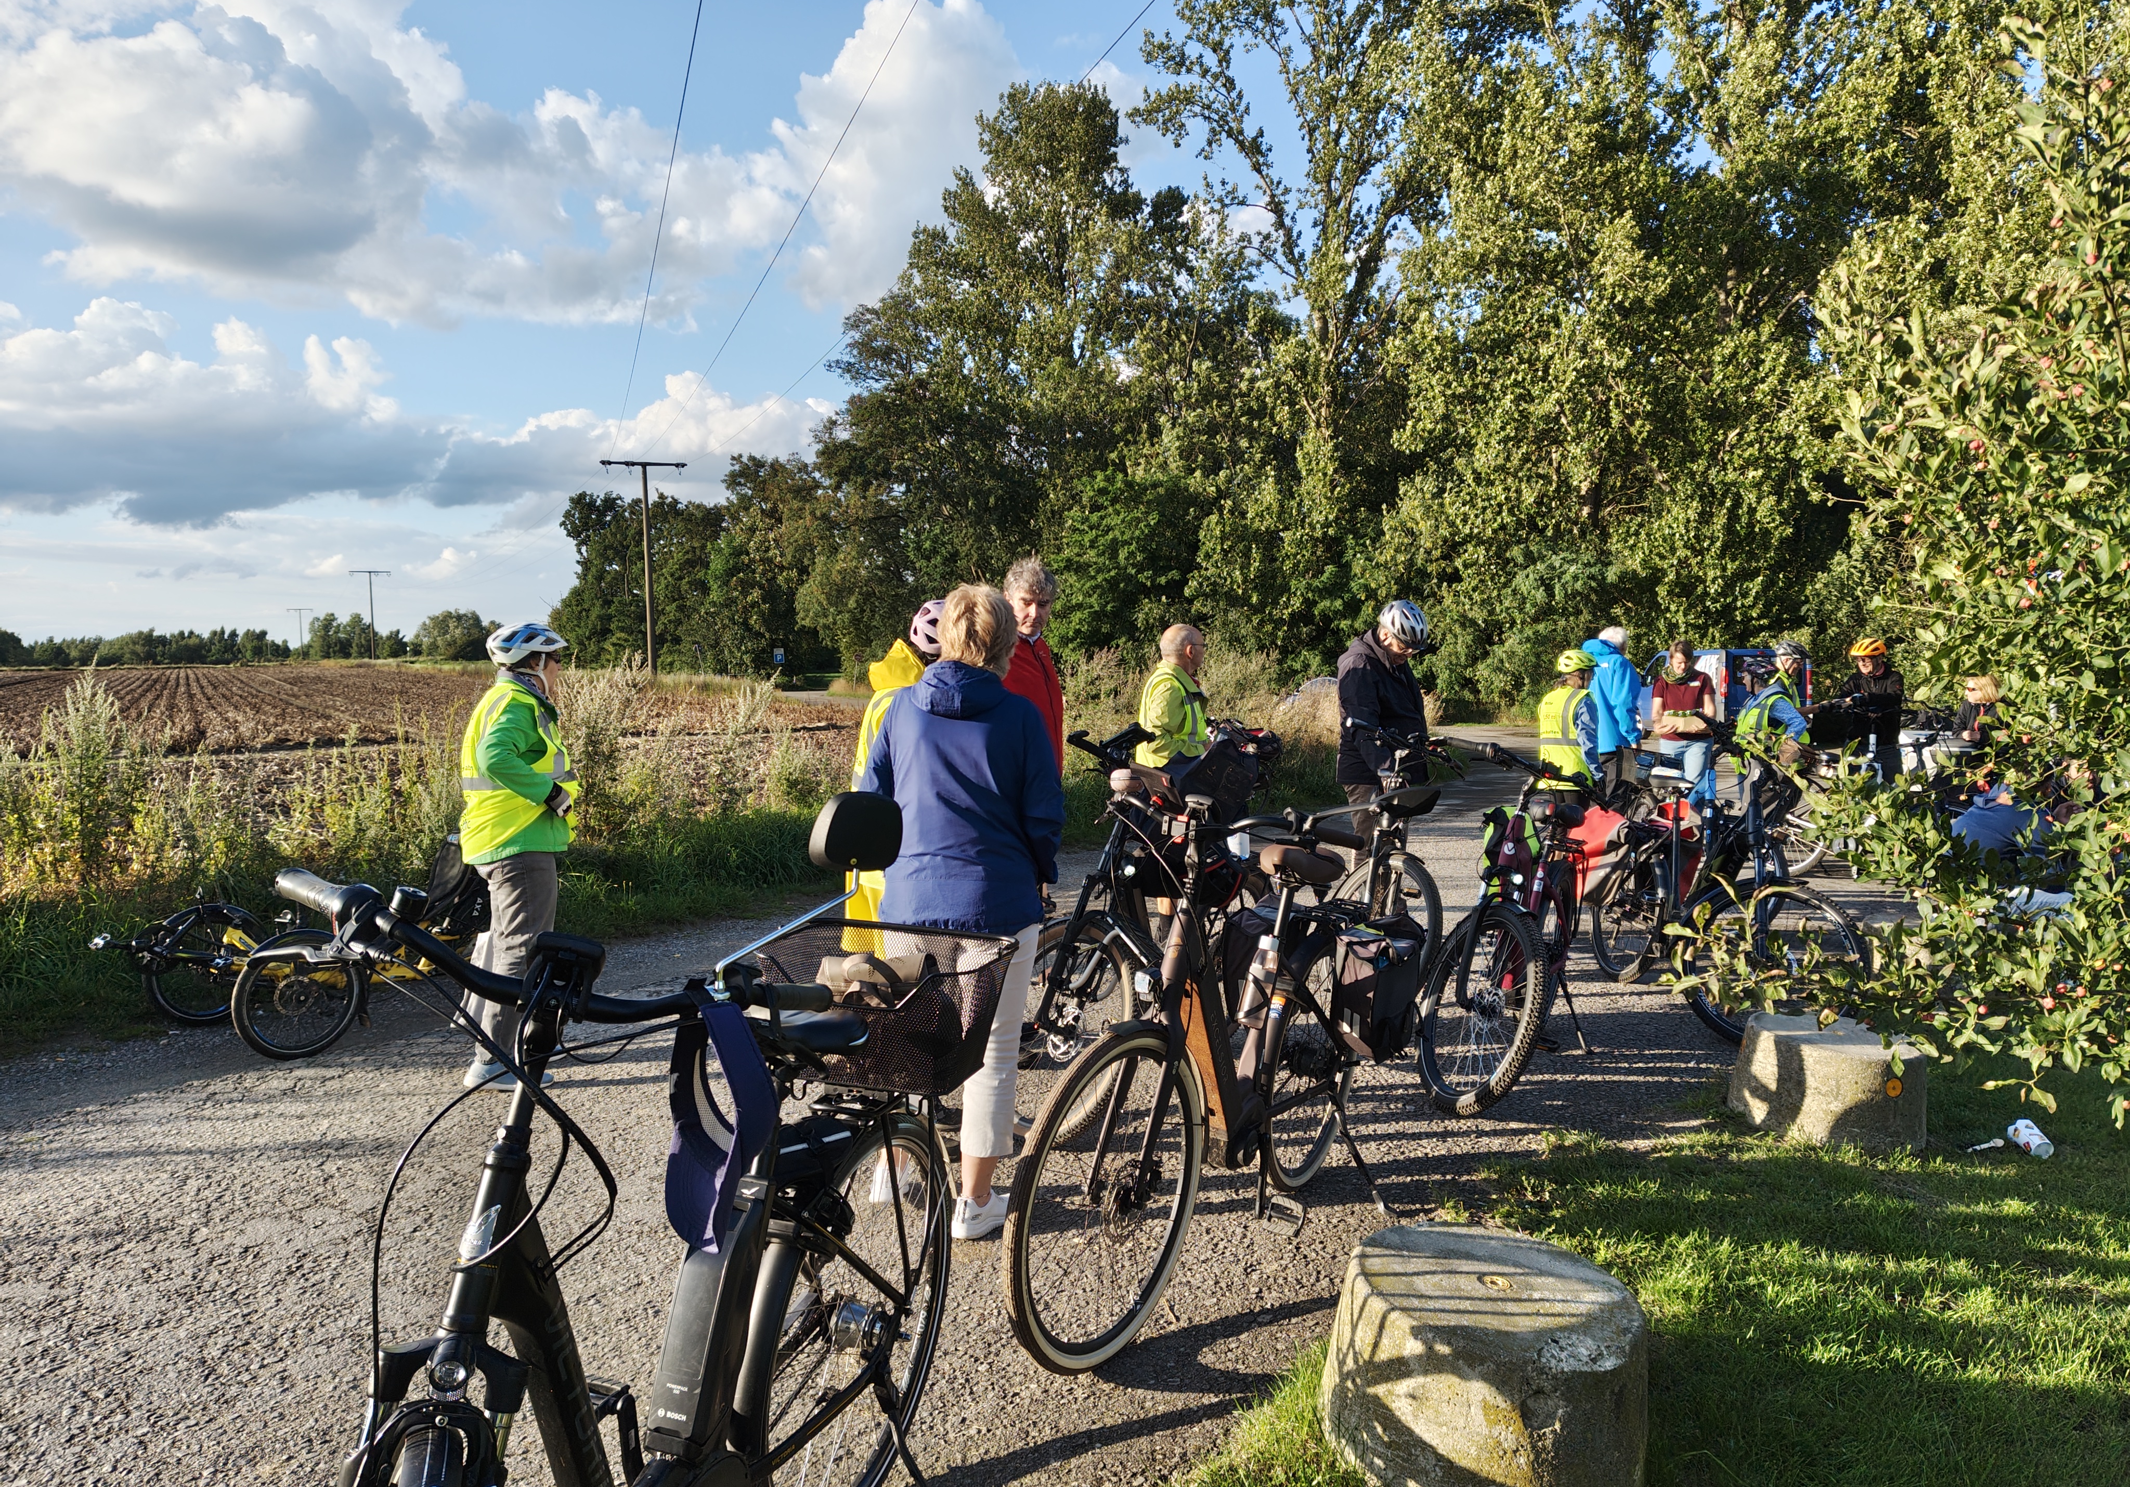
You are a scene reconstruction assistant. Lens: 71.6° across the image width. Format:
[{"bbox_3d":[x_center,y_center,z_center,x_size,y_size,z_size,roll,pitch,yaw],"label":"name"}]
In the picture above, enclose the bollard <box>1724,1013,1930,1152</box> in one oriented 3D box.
[{"bbox_3d":[2.526,1.115,4.880,0.590,0.340,0.590,1,4,27],"label":"bollard"}]

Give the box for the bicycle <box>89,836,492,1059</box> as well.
[{"bbox_3d":[-3.132,0.824,6.333,0.880,0.780,1.850,2,4,42],"label":"bicycle"}]

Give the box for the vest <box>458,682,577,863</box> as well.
[{"bbox_3d":[-1.985,0.100,5.340,0.380,0.660,0.430,-1,3,-7],"label":"vest"}]

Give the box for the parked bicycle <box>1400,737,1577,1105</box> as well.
[{"bbox_3d":[1.716,0.622,5.483,0.620,1.170,1.780,1,4,28],"label":"parked bicycle"}]

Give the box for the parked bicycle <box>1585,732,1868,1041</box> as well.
[{"bbox_3d":[2.690,0.555,6.300,0.650,1.130,1.760,-1,3,-7],"label":"parked bicycle"}]

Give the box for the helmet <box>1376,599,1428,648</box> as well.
[{"bbox_3d":[1.667,-0.595,7.300,0.280,0.180,0.225,39,27,32],"label":"helmet"}]

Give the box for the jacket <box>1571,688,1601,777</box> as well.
[{"bbox_3d":[3.330,-0.055,9.650,0.310,0.640,0.470,-3,4,-40],"label":"jacket"}]

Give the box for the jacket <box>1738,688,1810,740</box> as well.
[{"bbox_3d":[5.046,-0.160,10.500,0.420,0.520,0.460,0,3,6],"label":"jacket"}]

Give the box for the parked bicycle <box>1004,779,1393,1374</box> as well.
[{"bbox_3d":[0.420,0.690,3.580,0.670,1.170,1.860,2,4,30],"label":"parked bicycle"}]

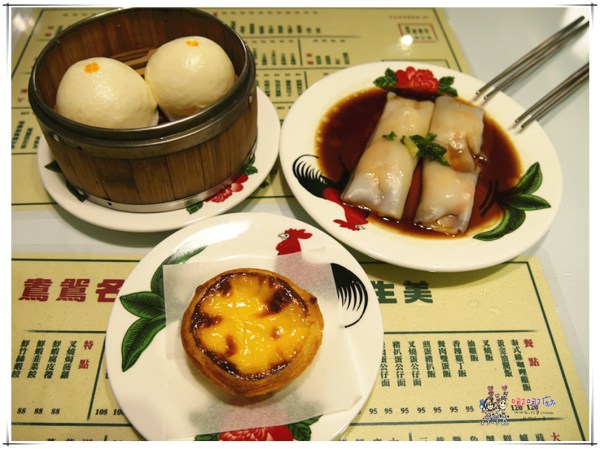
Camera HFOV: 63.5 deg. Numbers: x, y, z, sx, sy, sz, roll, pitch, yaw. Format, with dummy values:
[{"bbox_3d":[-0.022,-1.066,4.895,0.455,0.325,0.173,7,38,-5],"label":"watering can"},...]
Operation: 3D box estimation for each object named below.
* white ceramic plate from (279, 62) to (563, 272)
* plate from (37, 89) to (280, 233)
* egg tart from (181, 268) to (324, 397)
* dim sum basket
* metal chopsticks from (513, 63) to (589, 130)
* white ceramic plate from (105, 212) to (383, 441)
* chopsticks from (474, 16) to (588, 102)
[{"bbox_3d":[0.091,-0.051,0.386,0.215,0.025,0.215,1,56,-2],"label":"white ceramic plate"},{"bbox_3d":[-0.108,-0.066,0.389,0.184,0.021,0.184,1,56,-2],"label":"plate"},{"bbox_3d":[-0.028,0.065,0.291,0.081,0.030,0.074,1,56,-2],"label":"egg tart"},{"bbox_3d":[-0.112,-0.094,0.363,0.158,0.071,0.158,1,56,-2],"label":"dim sum basket"},{"bbox_3d":[0.258,-0.135,0.445,0.232,0.008,0.017,-34,63,-30],"label":"metal chopsticks"},{"bbox_3d":[-0.032,0.066,0.303,0.165,0.020,0.165,1,56,-2],"label":"white ceramic plate"},{"bbox_3d":[0.231,-0.164,0.464,0.017,0.008,0.232,40,56,22],"label":"chopsticks"}]

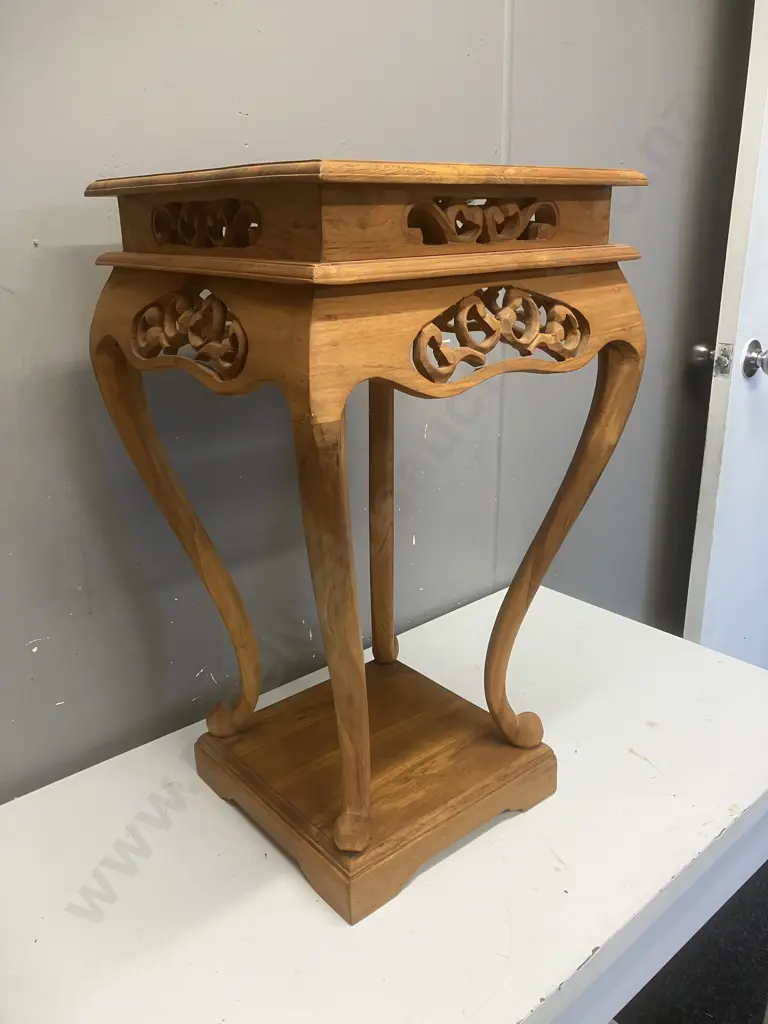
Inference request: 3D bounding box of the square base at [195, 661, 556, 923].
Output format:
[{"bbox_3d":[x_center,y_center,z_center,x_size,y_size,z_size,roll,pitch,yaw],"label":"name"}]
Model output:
[{"bbox_3d":[-0.012,0.278,0.925,0.285,0.058,0.287,-16,25,-37],"label":"square base"}]

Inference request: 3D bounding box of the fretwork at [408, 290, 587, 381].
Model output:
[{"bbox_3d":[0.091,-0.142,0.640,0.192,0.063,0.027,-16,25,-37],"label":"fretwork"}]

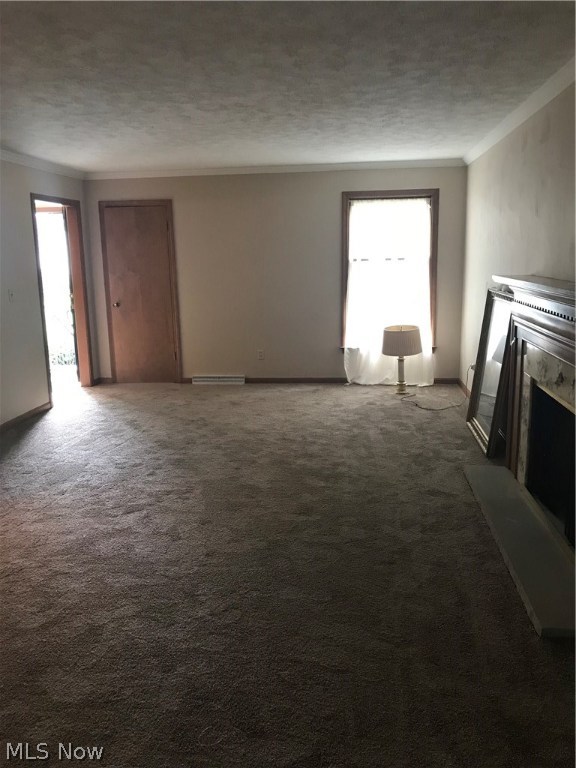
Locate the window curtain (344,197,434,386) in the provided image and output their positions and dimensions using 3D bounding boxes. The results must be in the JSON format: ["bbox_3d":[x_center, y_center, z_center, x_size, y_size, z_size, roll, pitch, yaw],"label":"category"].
[{"bbox_3d":[1.126,-0.988,6.843,0.994,2.050,0.100,0,12,7],"label":"window curtain"}]

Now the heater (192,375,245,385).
[{"bbox_3d":[-0.814,-0.050,7.314,0.638,0.096,0.060,0,12,7],"label":"heater"}]

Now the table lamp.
[{"bbox_3d":[1.208,-0.256,6.599,0.420,0.723,0.420,0,12,7],"label":"table lamp"}]

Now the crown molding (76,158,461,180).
[{"bbox_3d":[-0.228,-2.323,6.725,4.245,0.090,0.080,0,12,7],"label":"crown molding"}]

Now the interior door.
[{"bbox_3d":[-1.703,-1.040,7.235,0.840,2.089,0.080,0,12,7],"label":"interior door"}]

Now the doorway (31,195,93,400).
[{"bbox_3d":[-2.433,-0.900,6.659,0.150,2.103,1.013,0,12,7],"label":"doorway"}]

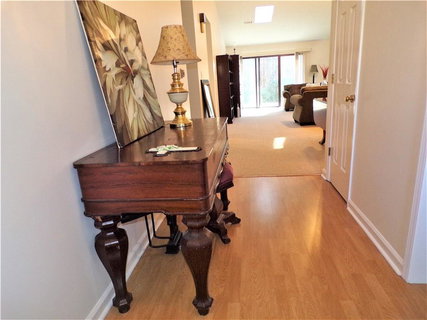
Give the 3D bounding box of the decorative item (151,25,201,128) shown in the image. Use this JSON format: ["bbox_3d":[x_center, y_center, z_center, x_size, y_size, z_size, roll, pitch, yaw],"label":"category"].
[{"bbox_3d":[-0.273,-0.620,2.225,0.384,0.717,0.384,-1,15,8],"label":"decorative item"}]

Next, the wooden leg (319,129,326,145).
[{"bbox_3d":[1.913,-0.423,5.181,0.110,0.263,0.110,-1,15,8],"label":"wooden leg"}]

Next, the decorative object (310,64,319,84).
[{"bbox_3d":[3.330,-2.808,9.756,0.275,0.634,0.275,-1,15,8],"label":"decorative object"}]

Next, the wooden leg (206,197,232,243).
[{"bbox_3d":[0.038,0.428,2.164,0.171,0.350,0.158,-1,15,8],"label":"wooden leg"}]

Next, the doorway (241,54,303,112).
[{"bbox_3d":[2.303,-3.064,11.725,2.400,2.003,0.130,-1,15,8],"label":"doorway"}]

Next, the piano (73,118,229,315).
[{"bbox_3d":[-0.210,0.233,2.015,0.593,0.830,1.374,-1,15,8],"label":"piano"}]

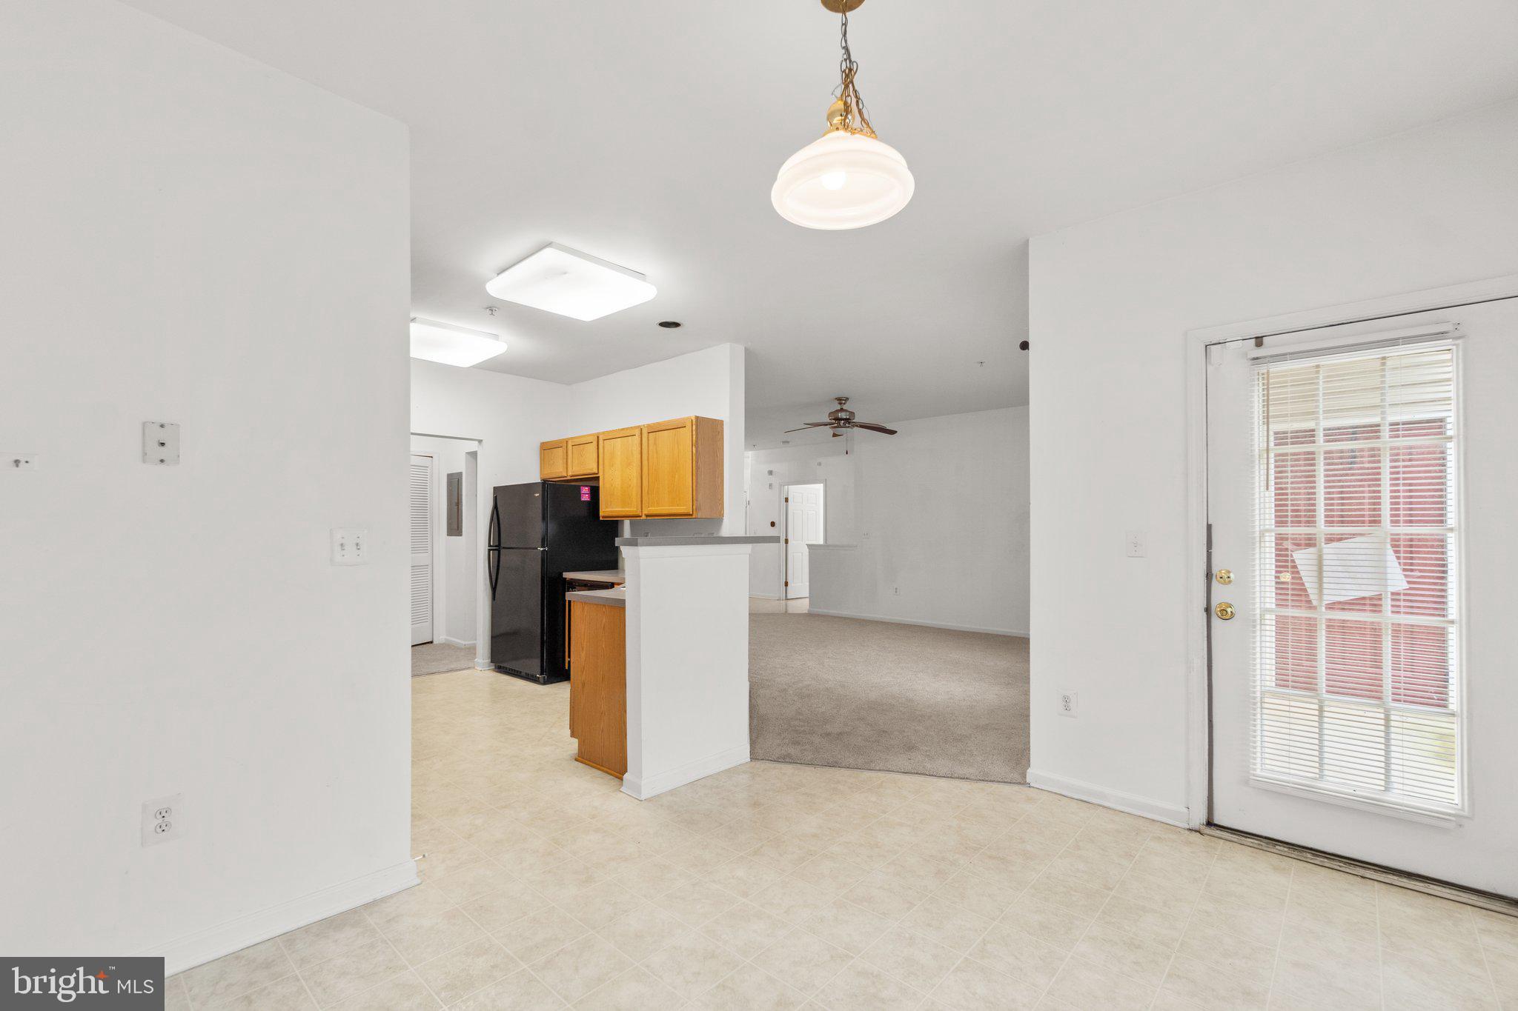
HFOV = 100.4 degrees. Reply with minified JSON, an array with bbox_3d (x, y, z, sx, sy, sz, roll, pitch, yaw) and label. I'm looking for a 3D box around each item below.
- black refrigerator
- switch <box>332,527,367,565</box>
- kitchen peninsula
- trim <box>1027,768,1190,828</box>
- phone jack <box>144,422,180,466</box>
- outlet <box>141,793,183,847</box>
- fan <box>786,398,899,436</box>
[{"bbox_3d":[-1.814,0.627,5.571,0.790,1.620,0.780,-1,-2,41],"label":"black refrigerator"},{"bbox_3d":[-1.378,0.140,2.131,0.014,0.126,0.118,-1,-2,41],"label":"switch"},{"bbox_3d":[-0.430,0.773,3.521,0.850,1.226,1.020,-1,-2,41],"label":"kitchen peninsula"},{"bbox_3d":[1.566,1.331,2.890,0.660,0.086,0.016,-1,-2,41],"label":"trim"},{"bbox_3d":[-1.710,-0.176,1.810,0.012,0.118,0.074,-1,-2,41],"label":"phone jack"},{"bbox_3d":[-1.696,0.895,1.798,0.010,0.121,0.080,-1,-2,41],"label":"outlet"},{"bbox_3d":[0.952,-1.050,7.250,1.310,0.400,1.310,-1,-2,41],"label":"fan"}]

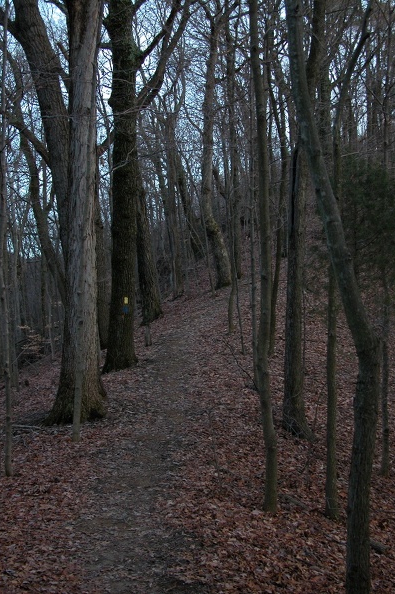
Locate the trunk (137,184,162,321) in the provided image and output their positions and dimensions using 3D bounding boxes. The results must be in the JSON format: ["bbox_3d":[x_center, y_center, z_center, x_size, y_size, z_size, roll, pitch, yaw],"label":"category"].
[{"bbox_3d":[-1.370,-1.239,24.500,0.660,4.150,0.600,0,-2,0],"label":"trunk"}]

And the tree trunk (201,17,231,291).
[{"bbox_3d":[0.685,-5.578,32.000,1.050,10.600,0.850,0,-2,0],"label":"tree trunk"}]

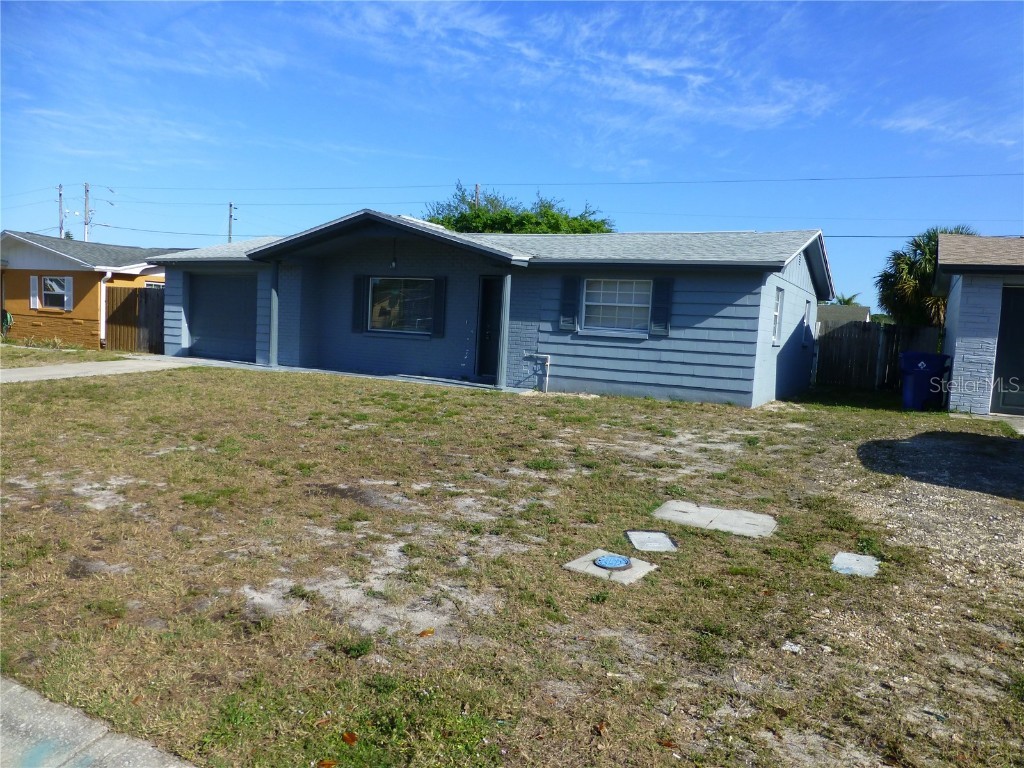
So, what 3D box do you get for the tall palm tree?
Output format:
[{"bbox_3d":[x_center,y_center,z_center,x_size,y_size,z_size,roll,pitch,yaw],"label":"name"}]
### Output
[{"bbox_3d":[14.254,-2.871,24.737,3.100,5.155,3.100,5,6,28],"label":"tall palm tree"}]

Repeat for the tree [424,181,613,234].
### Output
[{"bbox_3d":[0.175,-5.378,32.838,8.300,7.365,6.800,5,6,28],"label":"tree"}]

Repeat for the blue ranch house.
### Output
[{"bbox_3d":[-0.099,-2.226,19.115,15.320,3.550,11.900,5,6,28],"label":"blue ranch house"}]

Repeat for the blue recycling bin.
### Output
[{"bbox_3d":[7.311,-0.073,12.500,0.790,1.050,0.650,5,6,28],"label":"blue recycling bin"}]

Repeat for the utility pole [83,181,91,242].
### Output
[{"bbox_3d":[-30.110,-9.432,50.433,0.300,9.426,0.300,5,6,28],"label":"utility pole"}]

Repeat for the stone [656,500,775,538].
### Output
[{"bbox_3d":[1.589,1.067,5.568,0.870,0.060,0.550,6,6,33],"label":"stone"}]

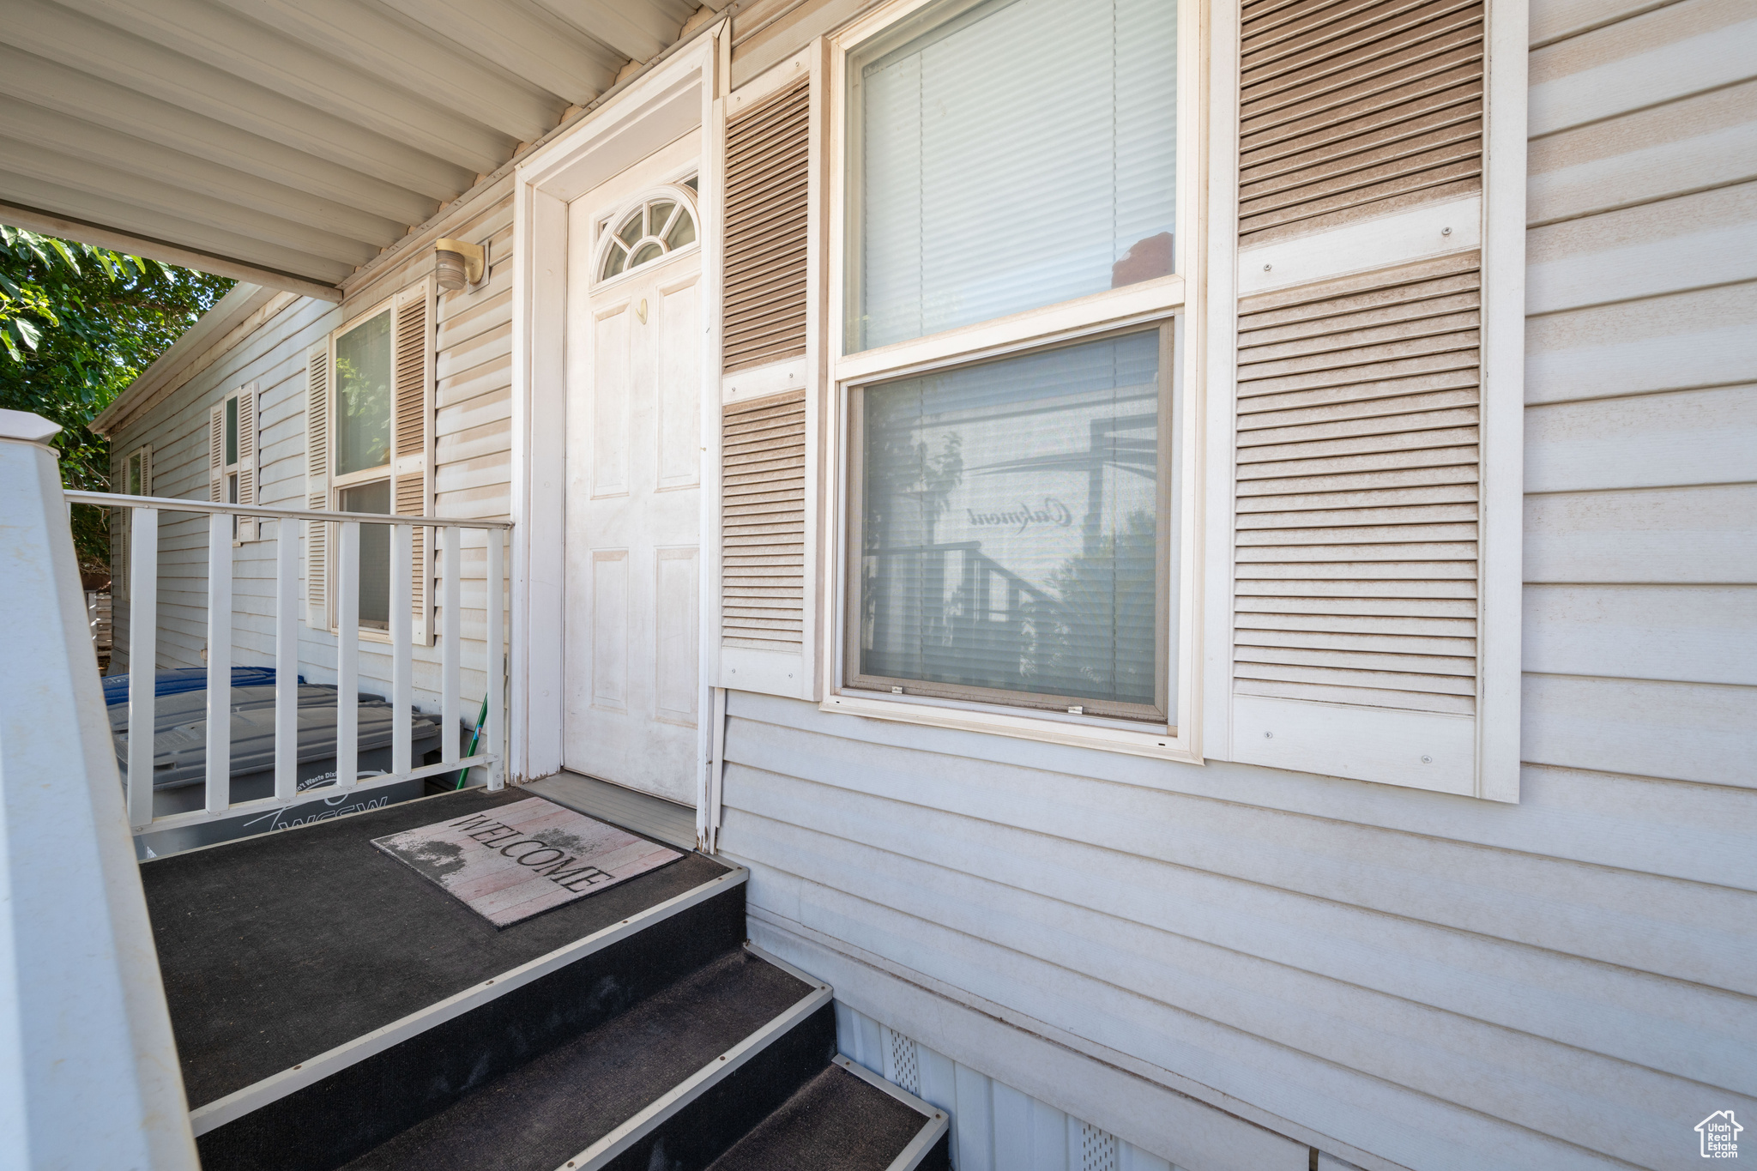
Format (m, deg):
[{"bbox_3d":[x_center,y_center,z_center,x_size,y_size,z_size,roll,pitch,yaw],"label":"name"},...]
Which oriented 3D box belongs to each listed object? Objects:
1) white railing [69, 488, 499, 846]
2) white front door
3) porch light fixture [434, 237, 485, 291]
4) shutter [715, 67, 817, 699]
[{"bbox_3d":[-1.582,0.229,1.895,0.055,0.887,1.080,1,0,35],"label":"white railing"},{"bbox_3d":[-0.703,-0.332,2.089,0.840,1.915,0.045,1,0,35],"label":"white front door"},{"bbox_3d":[-1.484,-1.118,2.405,0.115,0.176,0.135,1,0,35],"label":"porch light fixture"},{"bbox_3d":[-0.273,-0.482,1.632,0.357,1.480,0.030,1,0,35],"label":"shutter"}]

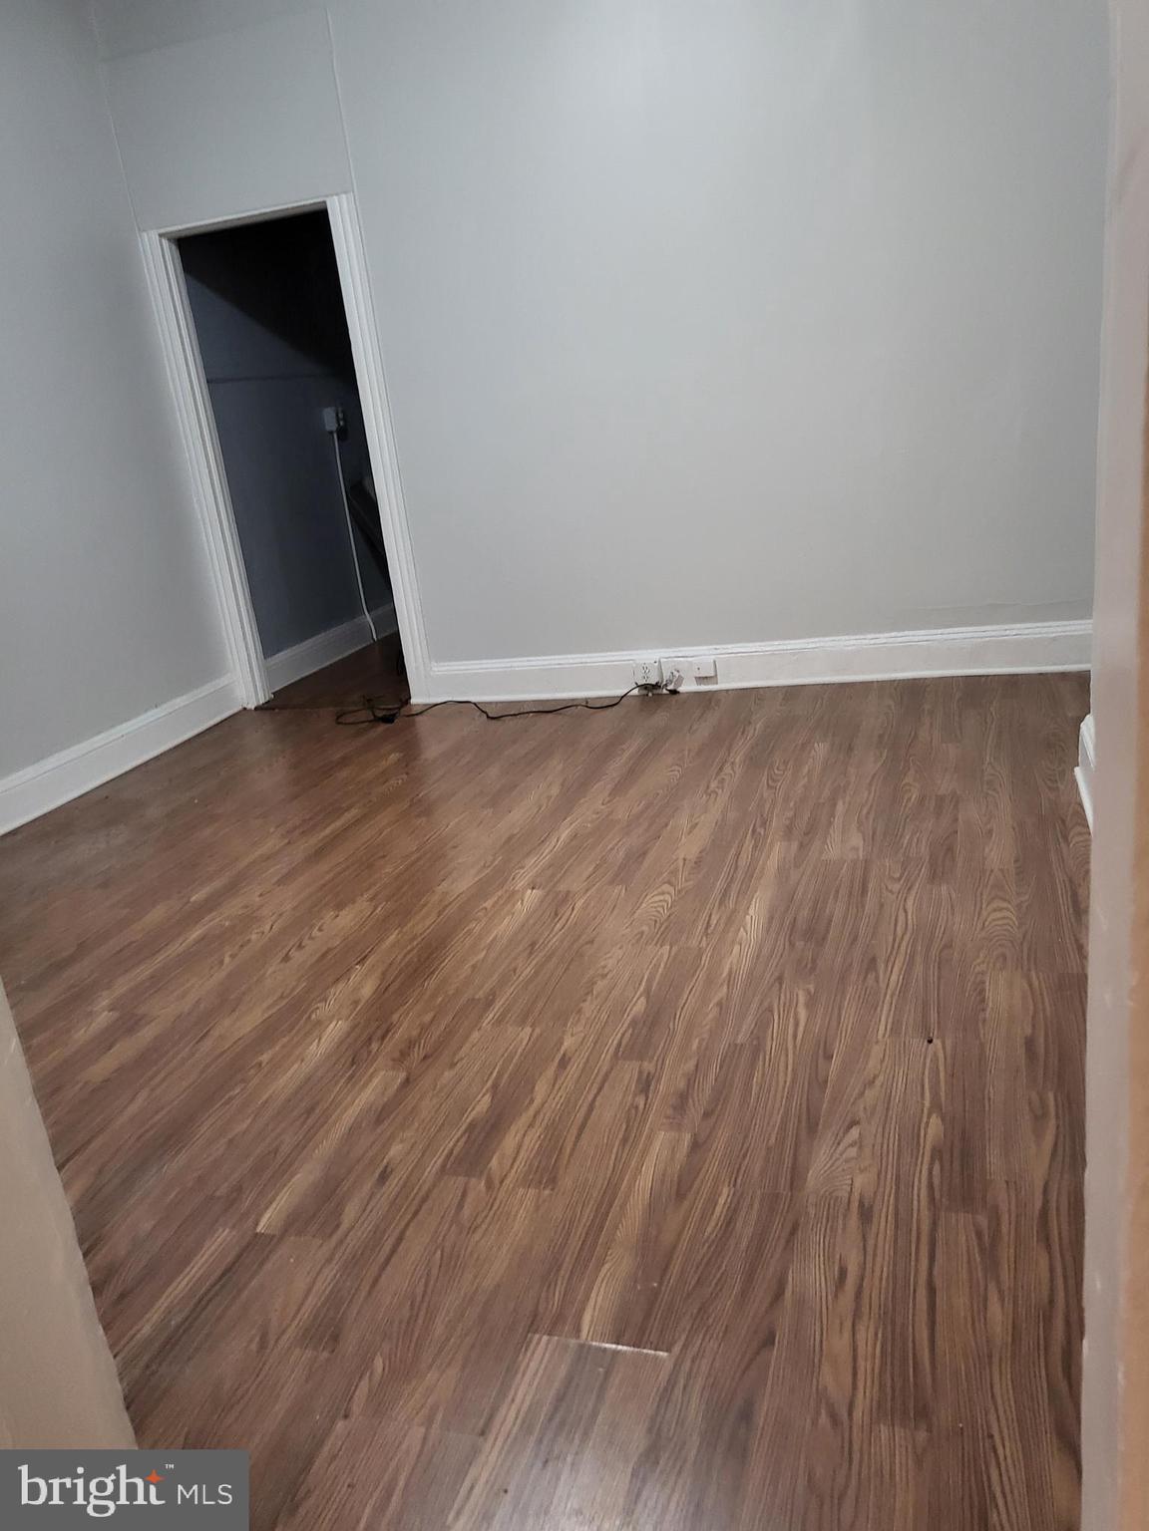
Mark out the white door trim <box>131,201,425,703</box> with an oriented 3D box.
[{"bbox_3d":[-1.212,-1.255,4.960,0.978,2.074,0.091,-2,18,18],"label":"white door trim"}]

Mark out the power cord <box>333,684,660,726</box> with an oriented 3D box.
[{"bbox_3d":[-0.344,-0.277,4.891,1.398,0.050,0.450,-2,18,18],"label":"power cord"}]

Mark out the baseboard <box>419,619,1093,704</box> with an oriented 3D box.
[{"bbox_3d":[0.668,-0.406,4.651,2.731,0.188,0.033,-2,18,18],"label":"baseboard"}]

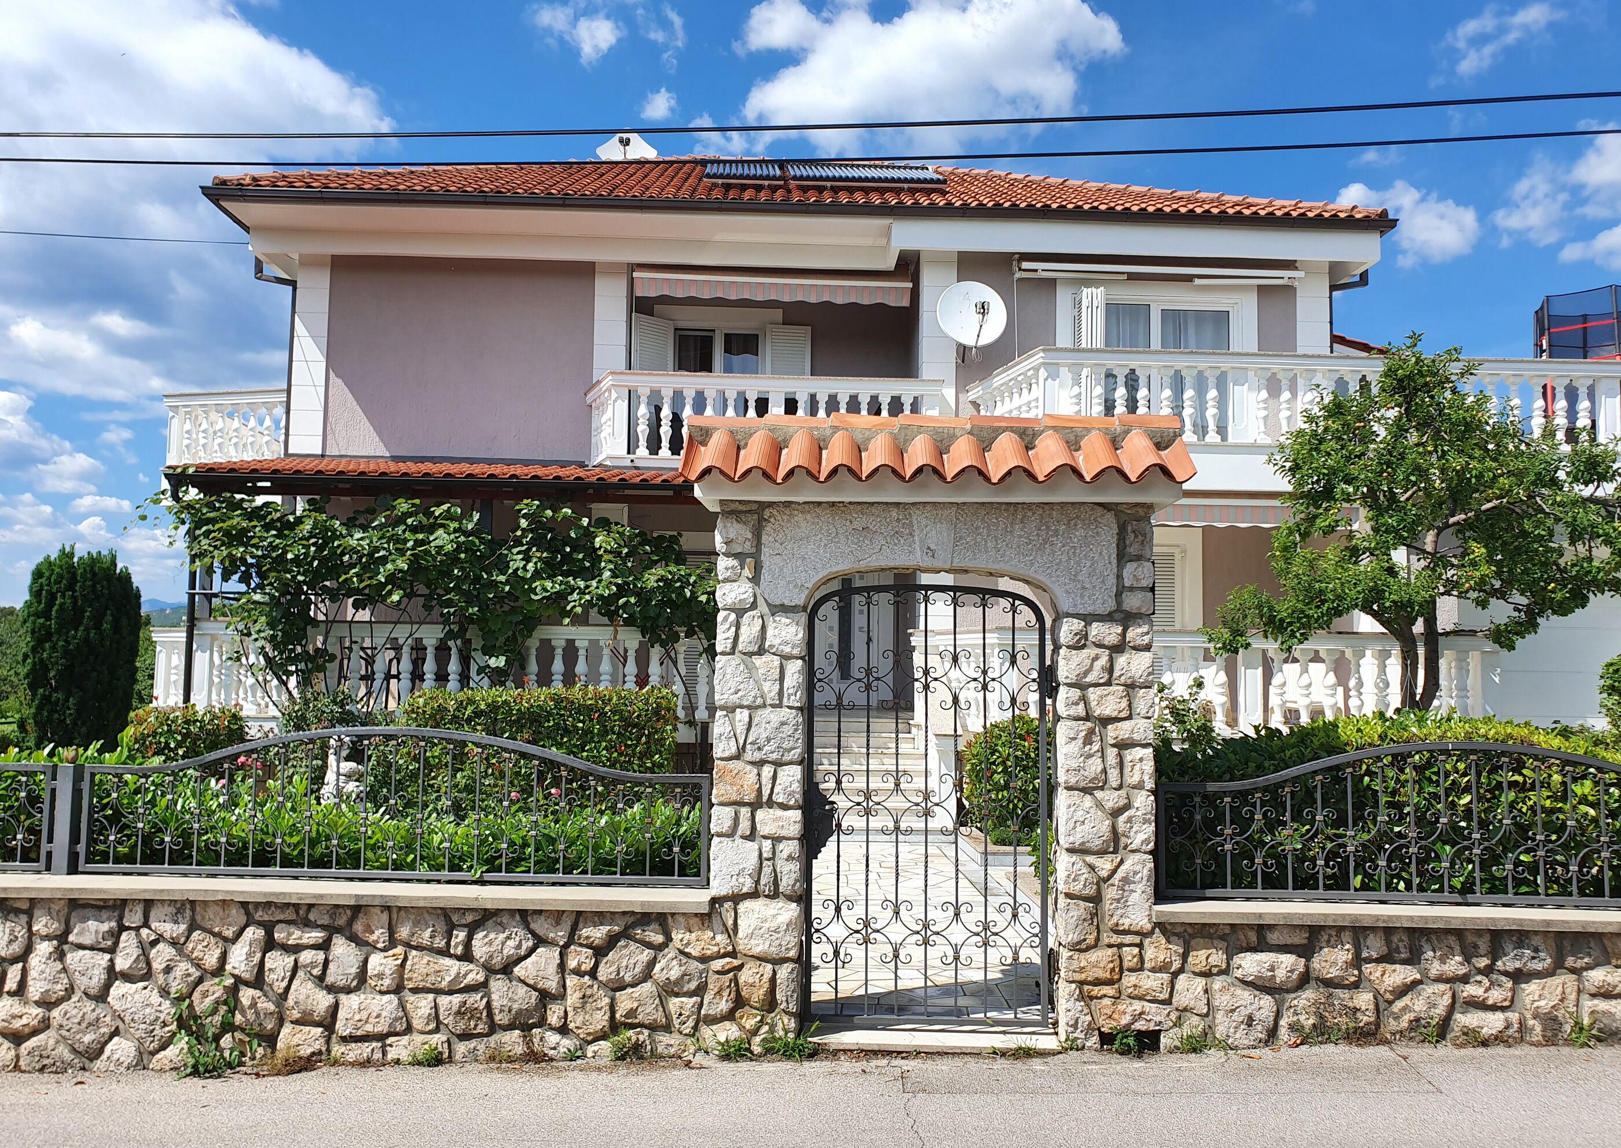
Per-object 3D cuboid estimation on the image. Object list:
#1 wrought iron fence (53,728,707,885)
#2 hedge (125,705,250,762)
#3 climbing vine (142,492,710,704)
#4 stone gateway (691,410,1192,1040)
[{"bbox_3d":[-1.957,1.074,5.601,2.900,0.710,0.060,1,-4,2],"label":"wrought iron fence"},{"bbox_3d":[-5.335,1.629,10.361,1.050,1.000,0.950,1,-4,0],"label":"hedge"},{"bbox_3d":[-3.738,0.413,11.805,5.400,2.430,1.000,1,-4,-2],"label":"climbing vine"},{"bbox_3d":[0.549,0.682,5.645,2.280,2.880,0.850,1,-4,2],"label":"stone gateway"}]

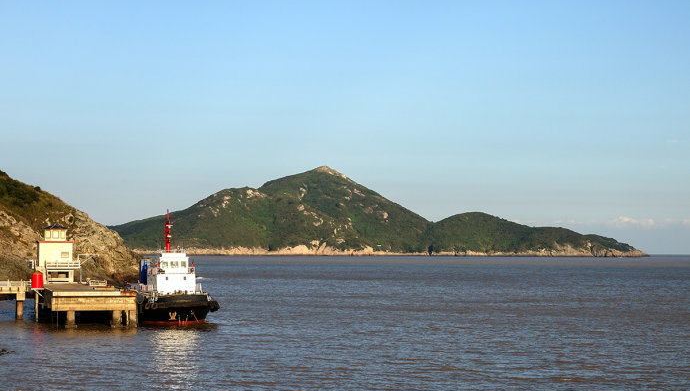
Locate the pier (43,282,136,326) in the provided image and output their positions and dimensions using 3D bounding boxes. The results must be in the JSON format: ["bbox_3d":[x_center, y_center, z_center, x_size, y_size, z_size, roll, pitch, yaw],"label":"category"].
[{"bbox_3d":[-41.160,17.000,197.110,12.000,4.950,47.000,1,-3,-16],"label":"pier"}]

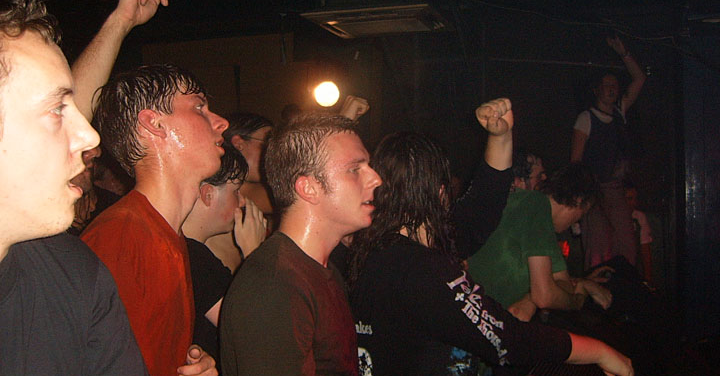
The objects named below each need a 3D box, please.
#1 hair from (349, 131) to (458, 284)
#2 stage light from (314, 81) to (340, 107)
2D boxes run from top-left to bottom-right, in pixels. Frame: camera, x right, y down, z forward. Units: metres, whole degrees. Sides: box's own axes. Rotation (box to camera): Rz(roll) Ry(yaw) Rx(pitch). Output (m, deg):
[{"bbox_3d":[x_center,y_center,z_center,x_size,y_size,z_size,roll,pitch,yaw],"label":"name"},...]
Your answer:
[{"bbox_3d":[0.109,0.049,1.930,0.270,0.380,0.270,1,3,27],"label":"hair"},{"bbox_3d":[-0.253,-0.737,6.000,0.200,0.200,0.200,-1,2,-2],"label":"stage light"}]

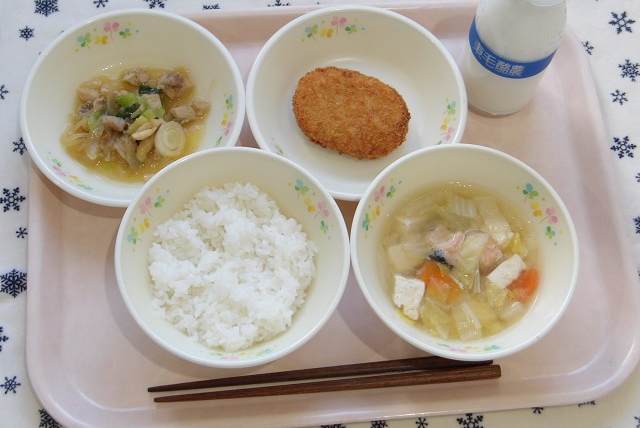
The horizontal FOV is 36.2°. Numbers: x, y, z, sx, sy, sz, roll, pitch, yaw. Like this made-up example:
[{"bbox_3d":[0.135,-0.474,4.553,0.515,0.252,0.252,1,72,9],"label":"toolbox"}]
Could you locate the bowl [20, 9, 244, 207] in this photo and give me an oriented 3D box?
[{"bbox_3d":[-0.123,-0.065,0.659,0.147,0.038,0.147,1,68,-3],"label":"bowl"}]

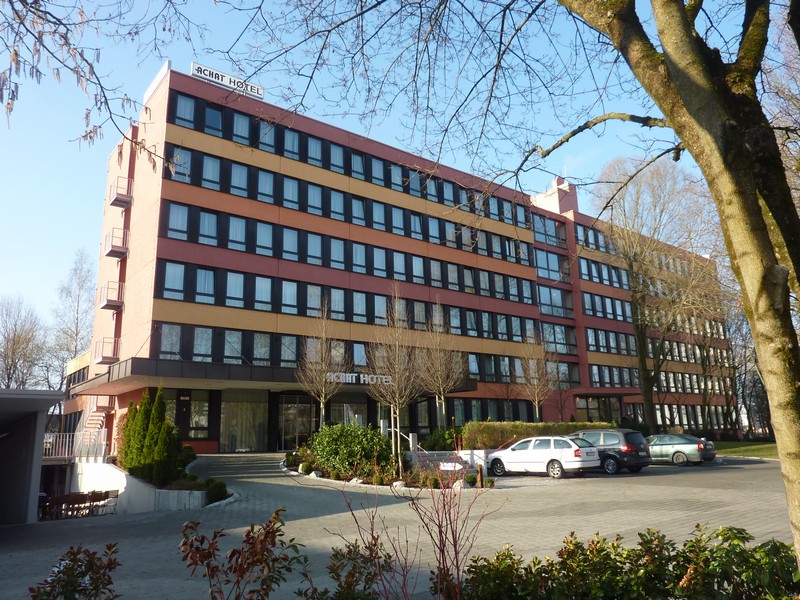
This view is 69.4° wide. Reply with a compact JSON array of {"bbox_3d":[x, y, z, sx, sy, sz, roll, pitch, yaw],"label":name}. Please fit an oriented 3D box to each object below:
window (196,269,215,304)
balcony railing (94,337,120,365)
[{"bbox_3d":[-9.749,-0.700,28.984,0.960,1.820,0.120,9,-18,-37],"label":"window"},{"bbox_3d":[-15.288,2.679,30.240,0.786,1.186,1.492,9,-18,-37],"label":"balcony railing"}]

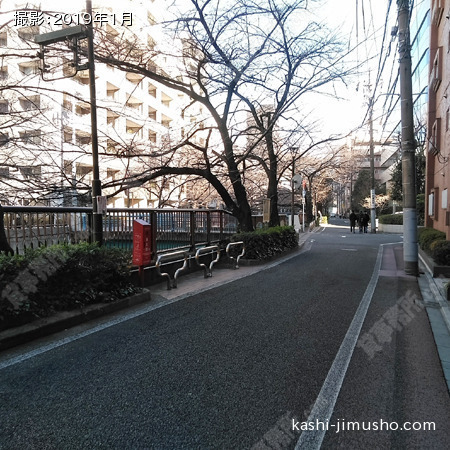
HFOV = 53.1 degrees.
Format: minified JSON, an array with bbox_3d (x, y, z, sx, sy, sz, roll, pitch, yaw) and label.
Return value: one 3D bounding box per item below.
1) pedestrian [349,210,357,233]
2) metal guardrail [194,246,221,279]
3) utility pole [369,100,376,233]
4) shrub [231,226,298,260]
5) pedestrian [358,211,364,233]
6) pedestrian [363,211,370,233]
[{"bbox_3d":[9.680,-0.220,34.000,0.520,1.740,0.360,0,2,13],"label":"pedestrian"},{"bbox_3d":[-0.410,0.910,11.200,0.090,0.790,1.250,0,2,24],"label":"metal guardrail"},{"bbox_3d":[11.190,-4.480,34.100,0.360,10.300,0.360,-1,2,14],"label":"utility pole"},{"bbox_3d":[1.680,0.600,17.200,1.100,0.880,6.200,0,2,19],"label":"shrub"},{"bbox_3d":[10.320,-0.190,34.100,0.500,1.680,0.360,0,2,13],"label":"pedestrian"},{"bbox_3d":[10.710,-0.190,34.000,0.500,1.690,0.360,0,2,13],"label":"pedestrian"}]

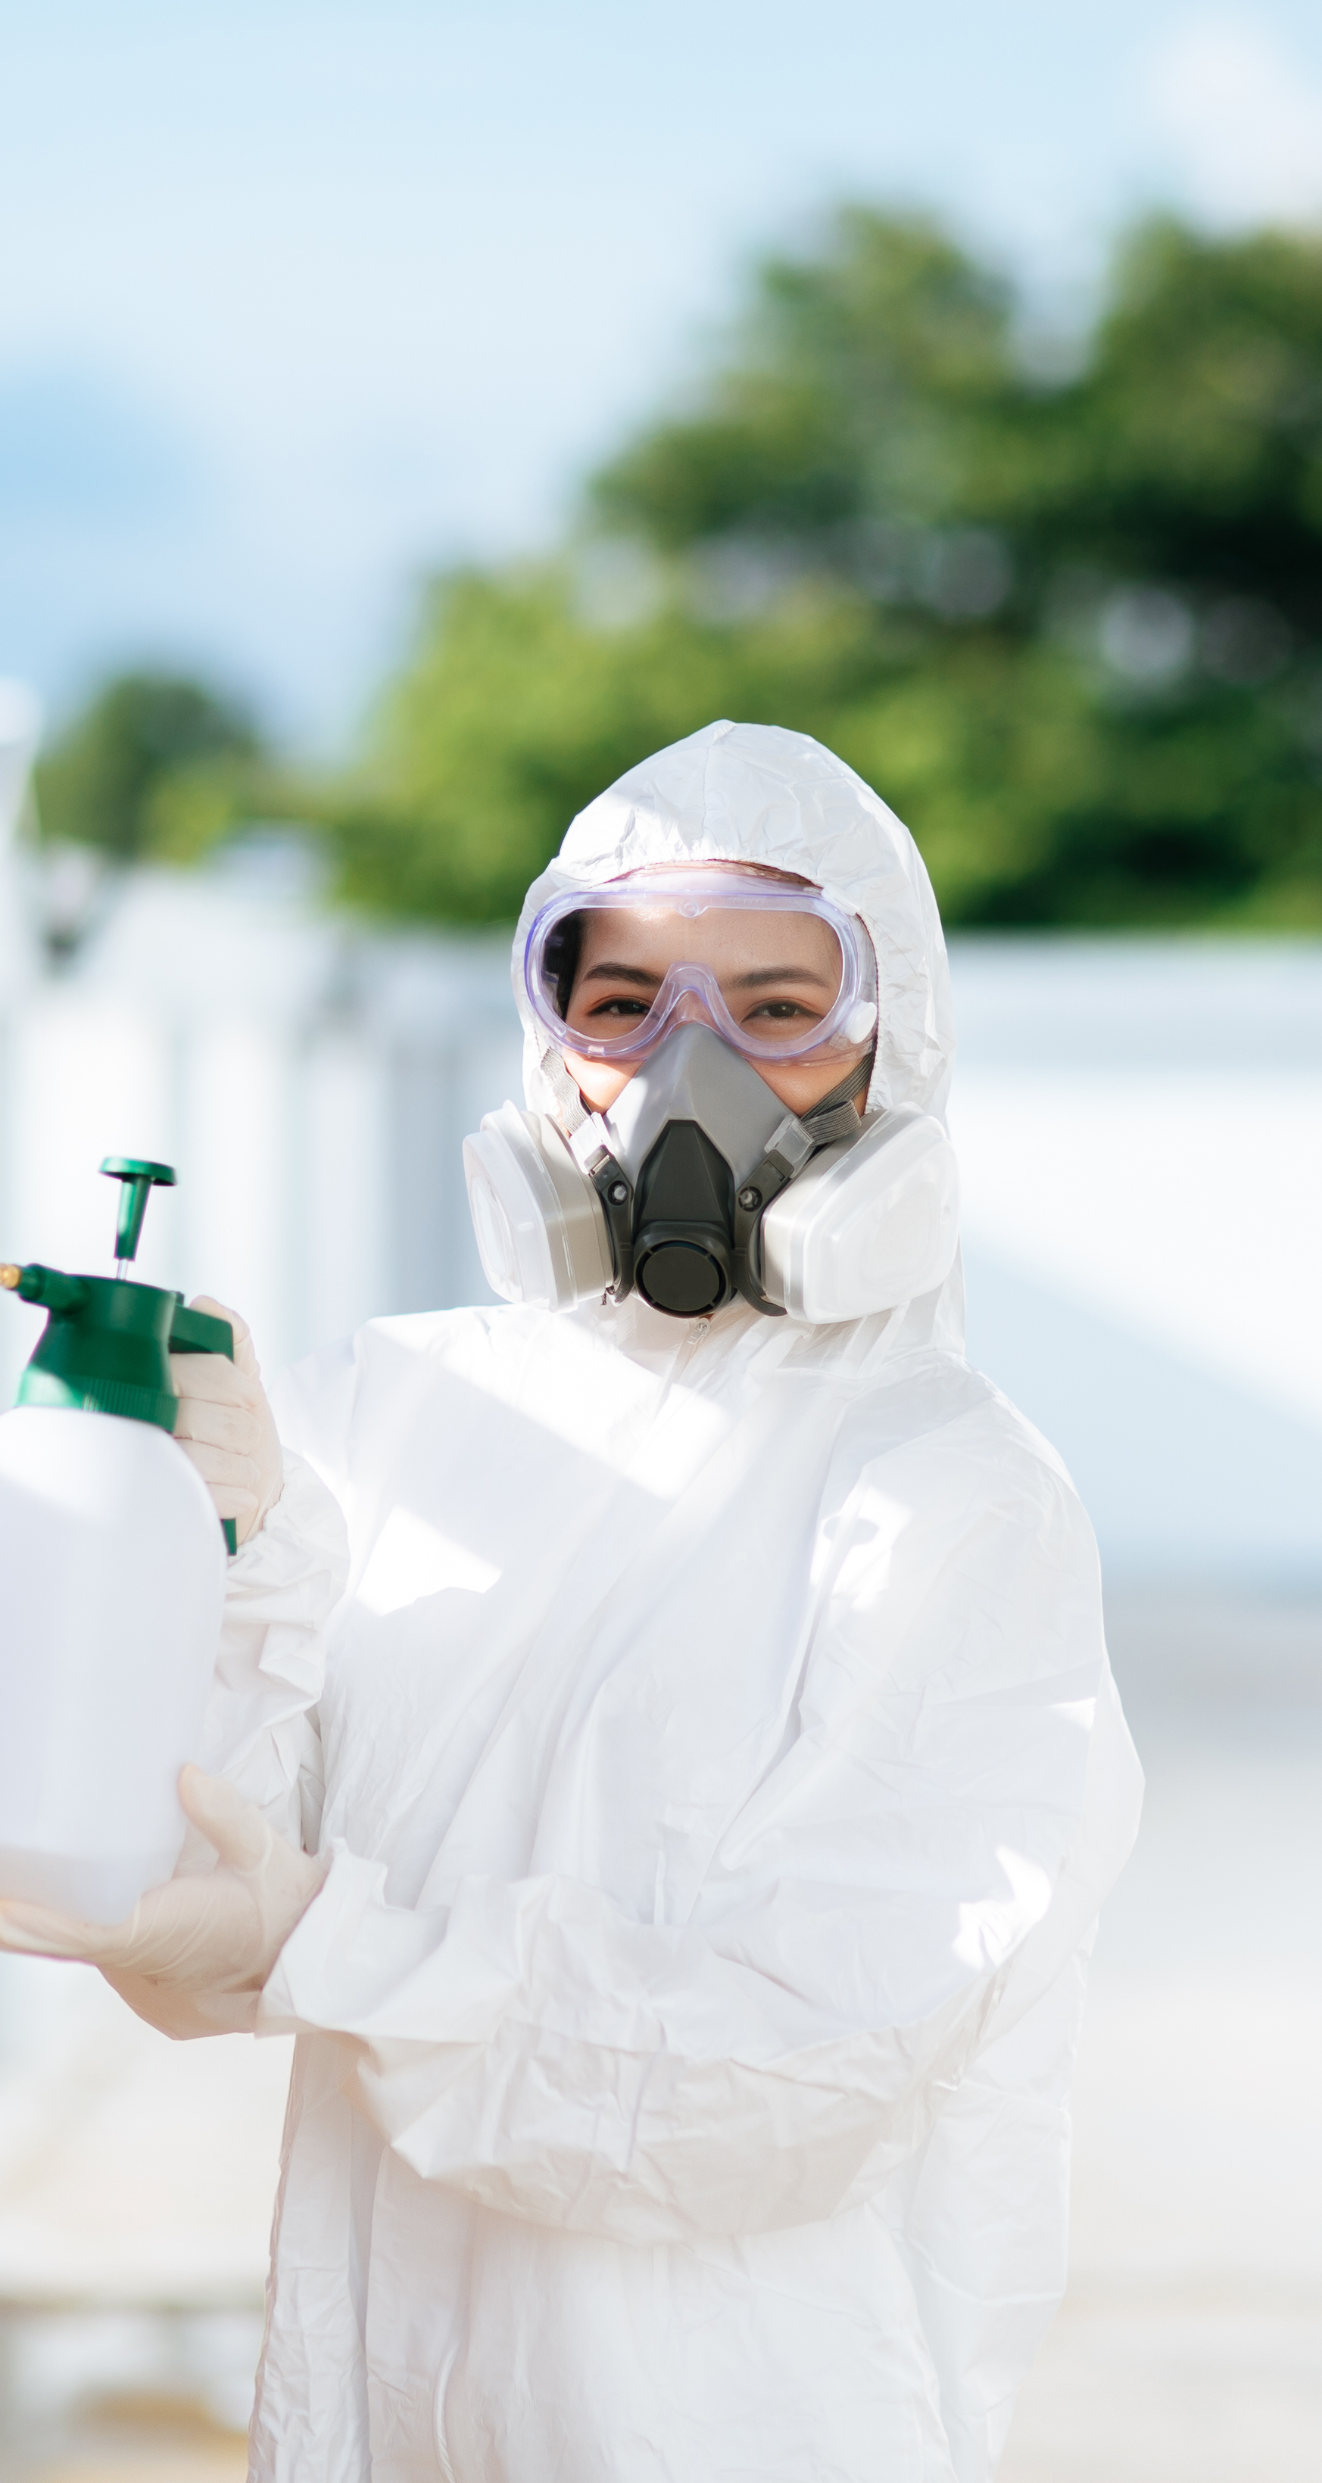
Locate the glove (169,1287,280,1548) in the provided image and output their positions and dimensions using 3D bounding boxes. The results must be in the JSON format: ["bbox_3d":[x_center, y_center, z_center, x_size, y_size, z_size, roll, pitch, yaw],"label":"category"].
[{"bbox_3d":[-0.168,0.069,3.370,0.085,0.100,0.070,19,-13,-42],"label":"glove"}]

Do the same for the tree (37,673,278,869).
[{"bbox_3d":[-4.333,-2.589,75.000,2.700,4.580,2.700,1,1,0],"label":"tree"}]

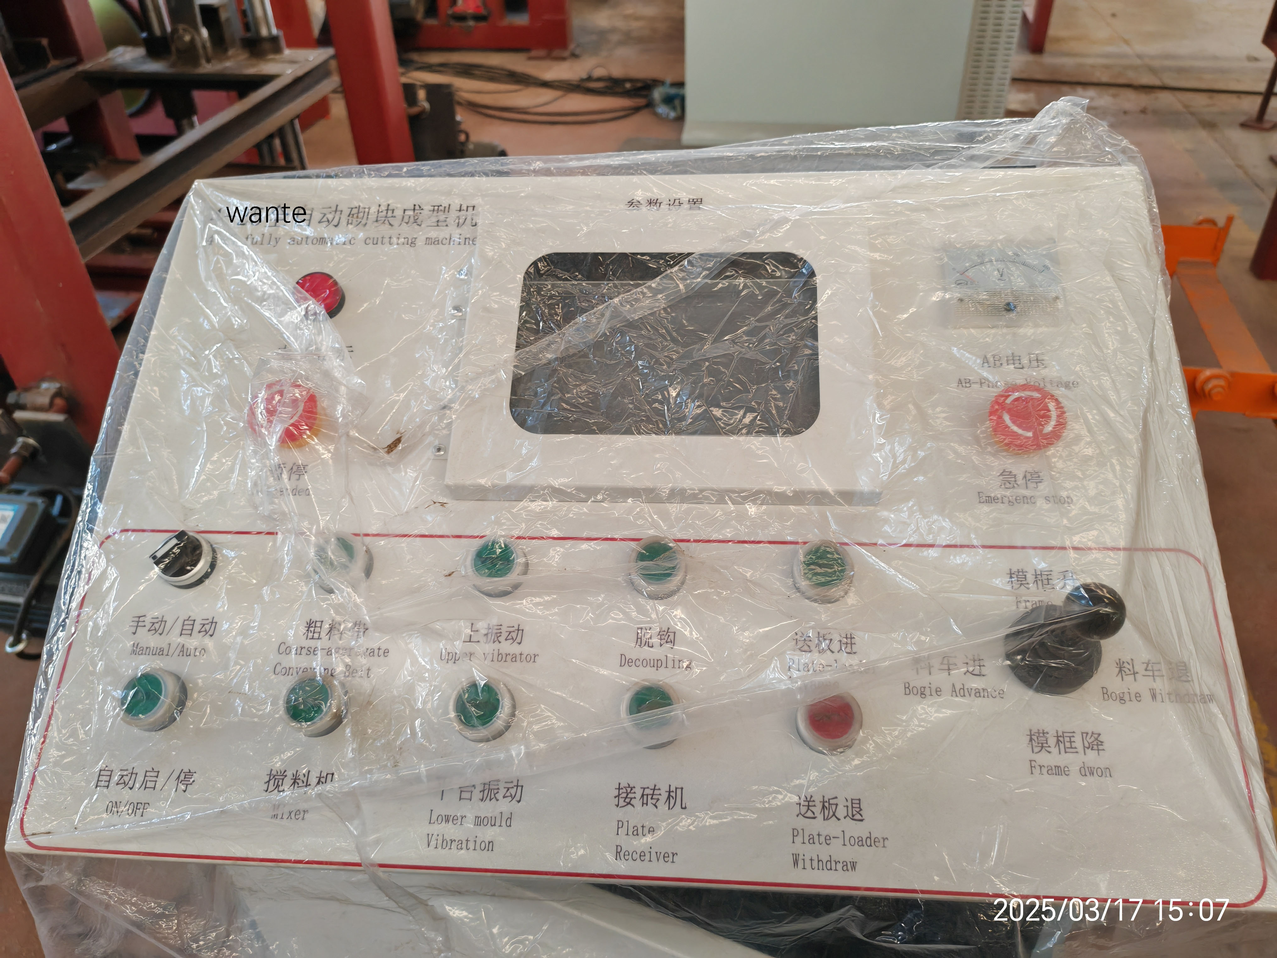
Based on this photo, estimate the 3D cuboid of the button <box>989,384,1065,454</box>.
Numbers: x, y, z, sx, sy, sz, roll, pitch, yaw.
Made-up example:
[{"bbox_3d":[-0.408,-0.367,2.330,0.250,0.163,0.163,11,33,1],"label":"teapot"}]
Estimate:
[{"bbox_3d":[0.193,-0.027,0.500,0.038,0.027,0.038,1,66,5],"label":"button"}]

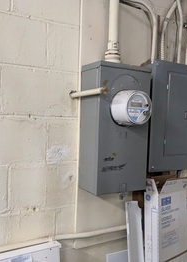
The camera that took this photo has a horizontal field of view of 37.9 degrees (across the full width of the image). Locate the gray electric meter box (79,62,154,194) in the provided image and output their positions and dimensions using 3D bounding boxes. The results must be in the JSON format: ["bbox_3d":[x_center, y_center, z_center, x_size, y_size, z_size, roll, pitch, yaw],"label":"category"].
[{"bbox_3d":[0.097,-0.009,1.223,0.260,0.542,0.159,0,3,-30],"label":"gray electric meter box"}]

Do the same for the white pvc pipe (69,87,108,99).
[{"bbox_3d":[-0.029,-0.152,1.105,0.022,0.022,0.284,0,3,-30],"label":"white pvc pipe"}]

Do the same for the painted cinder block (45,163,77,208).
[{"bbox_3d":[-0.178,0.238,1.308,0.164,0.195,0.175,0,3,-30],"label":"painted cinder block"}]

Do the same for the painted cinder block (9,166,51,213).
[{"bbox_3d":[-0.318,0.238,1.229,0.154,0.195,0.175,0,3,-30],"label":"painted cinder block"}]

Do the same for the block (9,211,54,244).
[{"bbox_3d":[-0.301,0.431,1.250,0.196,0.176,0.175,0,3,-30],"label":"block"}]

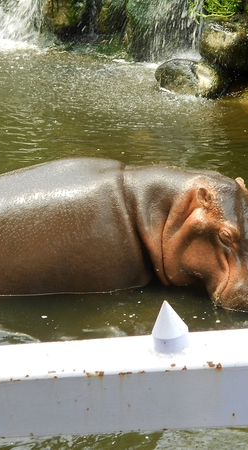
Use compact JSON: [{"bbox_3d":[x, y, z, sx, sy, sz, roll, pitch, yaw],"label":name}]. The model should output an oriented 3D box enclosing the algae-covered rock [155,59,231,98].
[{"bbox_3d":[0.724,-1.625,9.321,0.800,0.480,0.620,-2,23,1],"label":"algae-covered rock"}]

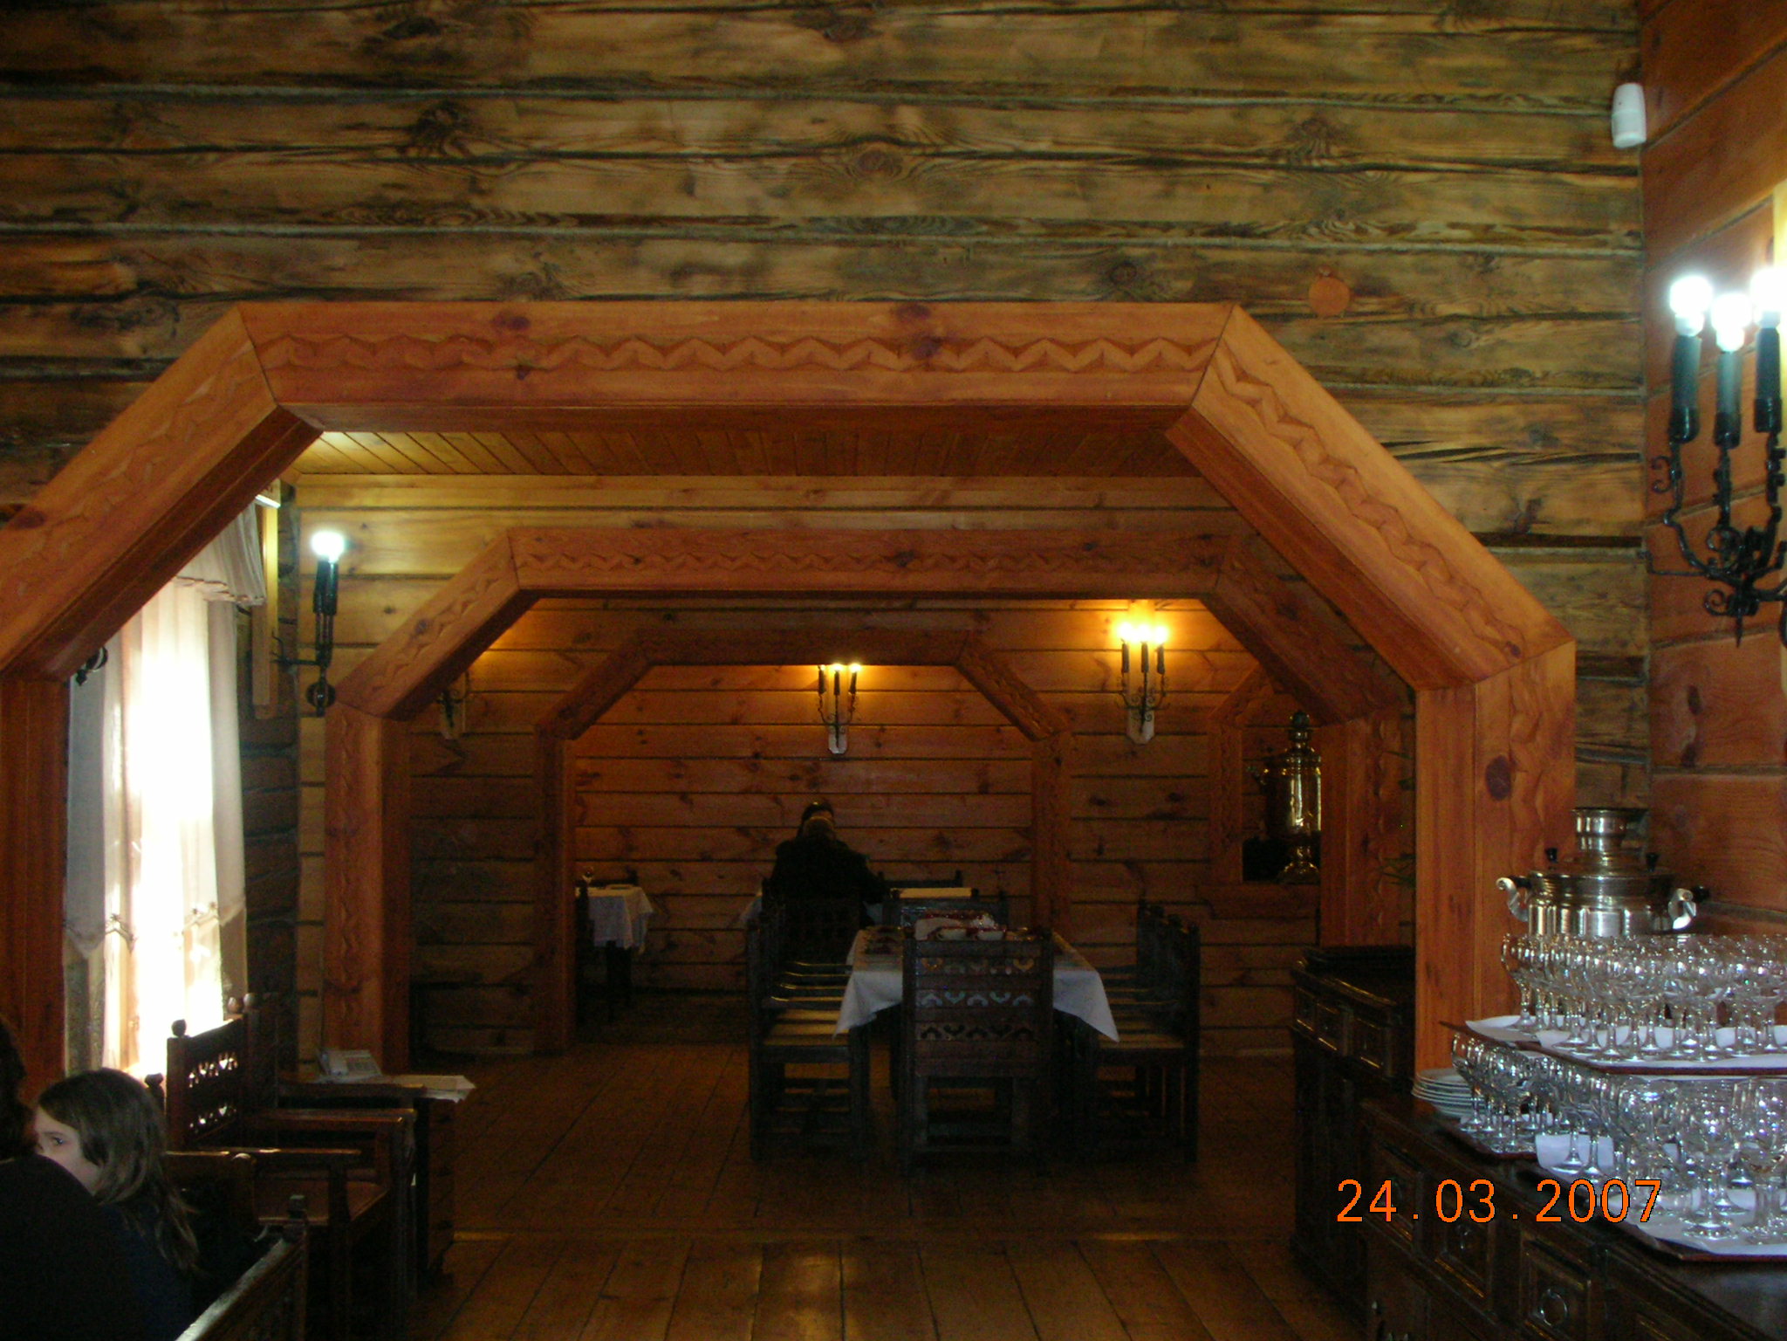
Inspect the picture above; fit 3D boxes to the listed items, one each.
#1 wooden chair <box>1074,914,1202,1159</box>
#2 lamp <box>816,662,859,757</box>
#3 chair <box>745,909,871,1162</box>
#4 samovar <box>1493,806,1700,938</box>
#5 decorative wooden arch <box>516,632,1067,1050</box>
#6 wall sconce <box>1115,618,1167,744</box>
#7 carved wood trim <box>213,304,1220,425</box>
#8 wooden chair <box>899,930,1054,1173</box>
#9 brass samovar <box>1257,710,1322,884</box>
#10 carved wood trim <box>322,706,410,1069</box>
[{"bbox_3d":[0.958,1.470,9.578,0.481,0.930,0.568,0,-2,-1],"label":"wooden chair"},{"bbox_3d":[-0.366,0.238,15.871,0.286,0.653,0.200,0,-2,-1],"label":"lamp"},{"bbox_3d":[-0.336,1.461,9.607,0.470,0.948,0.568,0,-2,-1],"label":"chair"},{"bbox_3d":[1.280,0.501,4.288,0.355,0.510,0.310,-2,-3,40],"label":"samovar"},{"bbox_3d":[-0.496,0.929,13.243,2.945,2.316,0.350,0,-2,-1],"label":"decorative wooden arch"},{"bbox_3d":[1.372,0.065,13.070,0.260,0.676,0.200,0,-2,-1],"label":"wall sconce"},{"bbox_3d":[-0.304,-0.604,4.754,1.910,0.199,0.340,0,-2,-1],"label":"carved wood trim"},{"bbox_3d":[0.319,1.467,9.348,0.588,0.915,0.500,0,-2,-1],"label":"wooden chair"},{"bbox_3d":[2.274,0.708,13.251,0.540,0.973,0.460,0,-2,-1],"label":"brass samovar"},{"bbox_3d":[-1.773,0.989,7.944,0.186,1.747,0.420,0,-2,-1],"label":"carved wood trim"}]

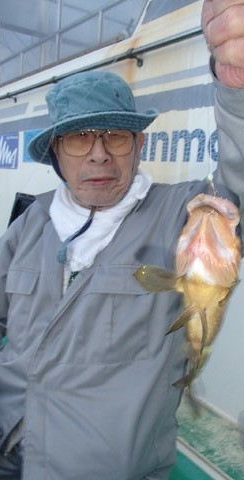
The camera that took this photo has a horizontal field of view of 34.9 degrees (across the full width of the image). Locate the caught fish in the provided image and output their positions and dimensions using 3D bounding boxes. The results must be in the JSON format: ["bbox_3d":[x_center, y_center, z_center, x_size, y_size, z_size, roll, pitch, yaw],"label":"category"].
[{"bbox_3d":[0.082,0.066,0.510,0.132,0.262,0.088,7,20,5],"label":"caught fish"}]

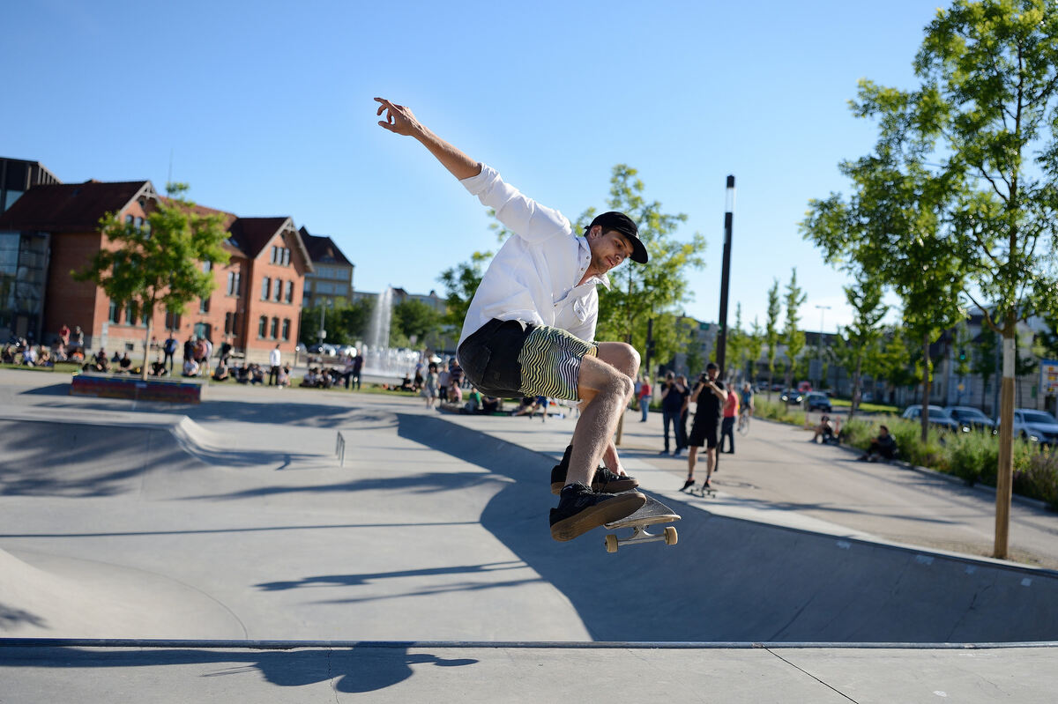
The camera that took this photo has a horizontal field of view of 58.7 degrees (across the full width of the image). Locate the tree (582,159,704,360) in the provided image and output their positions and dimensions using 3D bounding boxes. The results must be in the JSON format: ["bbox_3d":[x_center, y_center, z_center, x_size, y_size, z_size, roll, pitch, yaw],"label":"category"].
[{"bbox_3d":[2.393,-1.109,21.900,3.200,6.500,3.200,3,-1,0],"label":"tree"}]

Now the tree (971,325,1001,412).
[{"bbox_3d":[29.885,1.787,61.921,2.100,7.200,2.100,4,-1,0],"label":"tree"}]

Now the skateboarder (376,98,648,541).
[{"bbox_3d":[-0.056,-0.106,3.050,0.830,1.400,0.650,3,-2,23],"label":"skateboarder"}]

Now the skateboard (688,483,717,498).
[{"bbox_3d":[2.427,1.944,13.200,0.200,0.130,0.800,4,-1,-25],"label":"skateboard"}]

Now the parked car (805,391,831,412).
[{"bbox_3d":[21.502,3.742,70.000,1.800,1.520,4.300,3,-2,12],"label":"parked car"}]

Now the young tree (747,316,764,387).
[{"bbox_3d":[20.730,0.565,86.000,1.600,7.800,1.600,3,-1,0],"label":"young tree"}]

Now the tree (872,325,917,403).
[{"bbox_3d":[40.043,1.352,103.000,4.600,8.700,4.600,3,-1,0],"label":"tree"}]

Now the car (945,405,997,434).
[{"bbox_3d":[21.220,3.395,45.484,1.800,1.460,4.400,4,-1,5],"label":"car"}]

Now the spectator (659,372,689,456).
[{"bbox_3d":[3.030,1.293,19.700,0.600,1.750,0.480,3,-1,18],"label":"spectator"}]

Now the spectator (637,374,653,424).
[{"bbox_3d":[4.171,1.699,33.782,0.380,1.660,0.500,5,-1,-24],"label":"spectator"}]

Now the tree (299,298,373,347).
[{"bbox_3d":[-24.087,-3.182,117.000,9.000,7.200,7.500,3,-1,0],"label":"tree"}]

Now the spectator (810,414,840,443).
[{"bbox_3d":[9.440,2.462,30.000,0.900,0.900,0.600,4,-2,-21],"label":"spectator"}]

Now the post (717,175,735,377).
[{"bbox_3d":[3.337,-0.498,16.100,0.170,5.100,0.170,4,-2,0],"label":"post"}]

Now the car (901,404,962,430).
[{"bbox_3d":[21.352,3.585,49.983,1.800,1.500,4.300,4,-1,5],"label":"car"}]

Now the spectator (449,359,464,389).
[{"bbox_3d":[-2.807,1.181,36.500,0.550,1.750,0.420,3,-2,6],"label":"spectator"}]

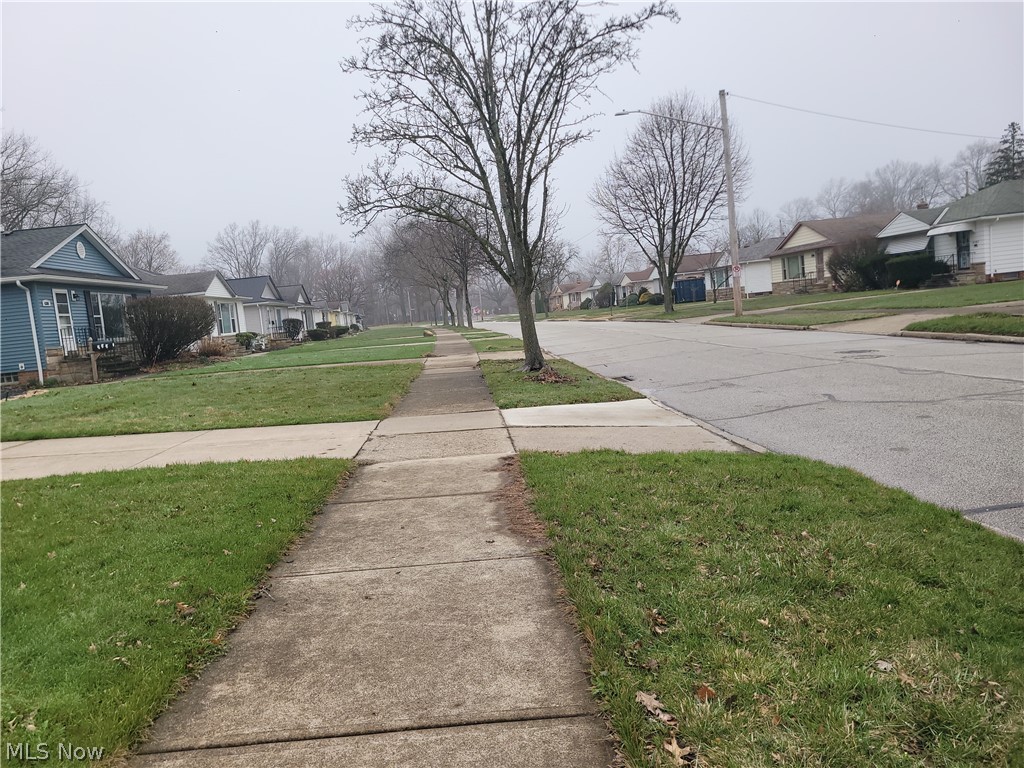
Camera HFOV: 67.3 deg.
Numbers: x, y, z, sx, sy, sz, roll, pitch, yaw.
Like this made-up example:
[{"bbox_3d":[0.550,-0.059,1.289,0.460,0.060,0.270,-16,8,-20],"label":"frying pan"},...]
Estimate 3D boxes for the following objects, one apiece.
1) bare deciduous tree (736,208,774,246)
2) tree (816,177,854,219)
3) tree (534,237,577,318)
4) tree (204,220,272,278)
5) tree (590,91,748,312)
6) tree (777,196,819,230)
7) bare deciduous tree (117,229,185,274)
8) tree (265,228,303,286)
[{"bbox_3d":[30.370,-16.450,95.280,5.200,10.460,5.200,-6,5,0],"label":"bare deciduous tree"},{"bbox_3d":[54.210,-25.520,128.510,7.200,17.390,7.200,-6,5,0],"label":"tree"},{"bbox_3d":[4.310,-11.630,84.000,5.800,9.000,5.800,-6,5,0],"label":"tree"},{"bbox_3d":[-36.890,-13.910,105.430,9.600,16.830,9.600,-6,5,0],"label":"tree"},{"bbox_3d":[8.760,-10.080,42.500,8.700,12.300,8.700,-6,5,0],"label":"tree"},{"bbox_3d":[48.150,-23.710,128.450,7.000,15.020,7.000,-6,5,0],"label":"tree"},{"bbox_3d":[-39.610,-10.250,85.430,7.600,13.910,7.600,-6,5,0],"label":"bare deciduous tree"},{"bbox_3d":[-32.150,-14.480,110.370,6.800,16.080,6.800,-6,5,0],"label":"tree"}]

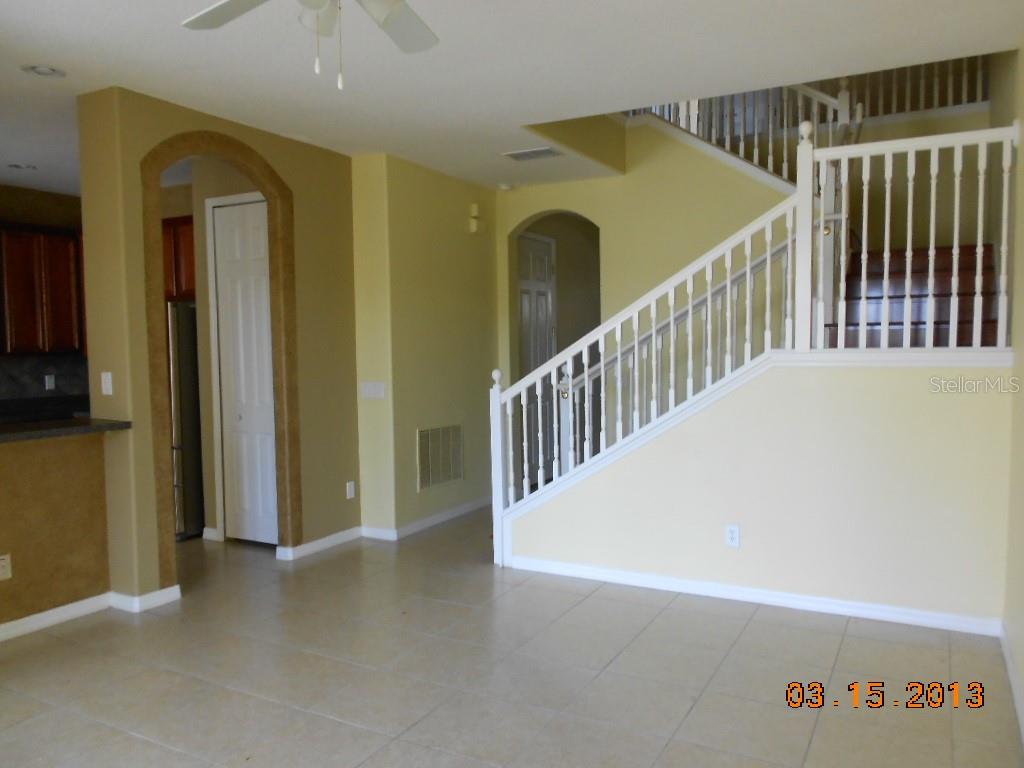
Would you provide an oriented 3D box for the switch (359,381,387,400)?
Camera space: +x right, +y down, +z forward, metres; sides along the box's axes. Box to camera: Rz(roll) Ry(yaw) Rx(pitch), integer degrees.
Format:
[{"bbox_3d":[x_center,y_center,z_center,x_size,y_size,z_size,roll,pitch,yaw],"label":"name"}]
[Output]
[{"bbox_3d":[-1.033,0.049,5.687,0.210,0.118,0.012,1,4,29],"label":"switch"}]

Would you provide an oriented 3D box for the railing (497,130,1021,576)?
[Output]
[{"bbox_3d":[1.109,-0.089,4.326,2.857,2.575,0.100,1,4,29],"label":"railing"}]

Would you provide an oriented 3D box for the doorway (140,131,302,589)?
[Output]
[{"bbox_3d":[-1.771,-0.139,4.750,0.130,2.704,1.119,1,4,29],"label":"doorway"}]

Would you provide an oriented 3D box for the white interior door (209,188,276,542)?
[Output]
[{"bbox_3d":[-1.880,-0.061,5.529,0.620,2.450,0.050,1,4,29],"label":"white interior door"}]

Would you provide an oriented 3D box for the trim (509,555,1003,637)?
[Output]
[{"bbox_3d":[1.163,1.154,4.327,2.683,0.091,0.016,1,4,28],"label":"trim"}]

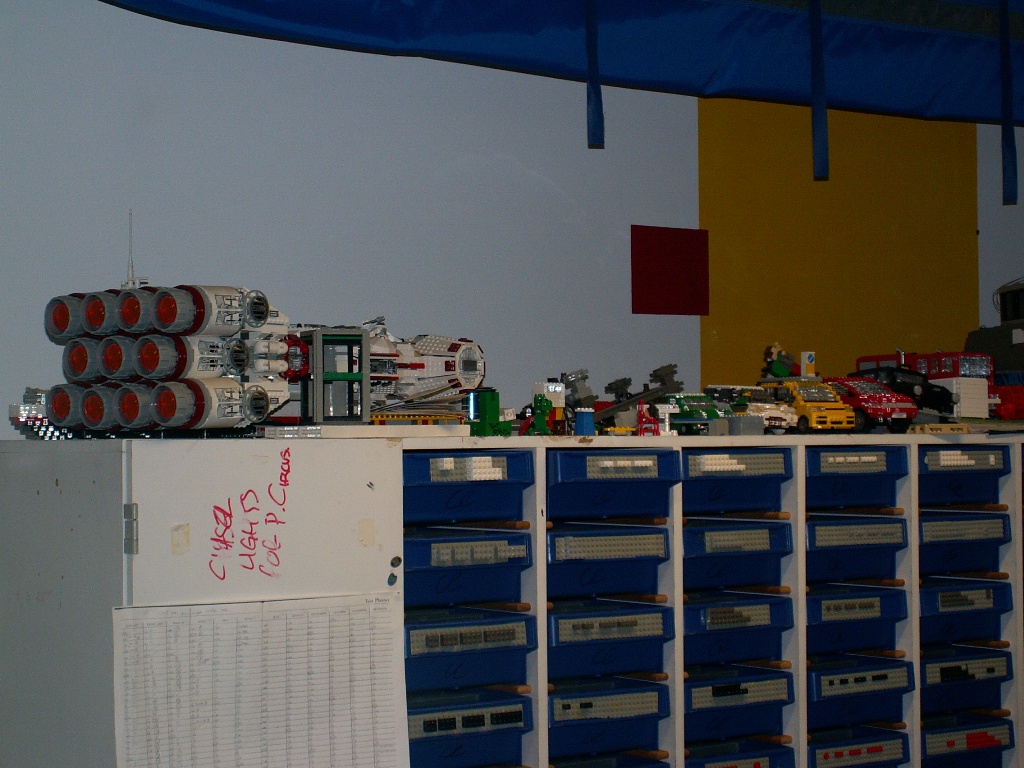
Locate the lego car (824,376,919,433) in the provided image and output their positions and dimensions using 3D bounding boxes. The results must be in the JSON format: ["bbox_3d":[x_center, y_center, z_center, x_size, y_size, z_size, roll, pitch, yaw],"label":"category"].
[{"bbox_3d":[0.577,0.037,3.485,0.105,0.096,0.220,1,-2,-31],"label":"lego car"}]

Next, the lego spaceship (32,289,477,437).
[{"bbox_3d":[-0.306,-0.026,2.885,0.280,0.195,0.670,-1,-2,38],"label":"lego spaceship"}]

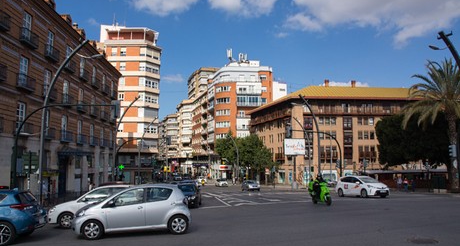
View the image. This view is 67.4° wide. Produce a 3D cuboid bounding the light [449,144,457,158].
[{"bbox_3d":[16.145,2.064,24.968,0.480,0.880,0.290,-3,-9,19],"label":"light"}]

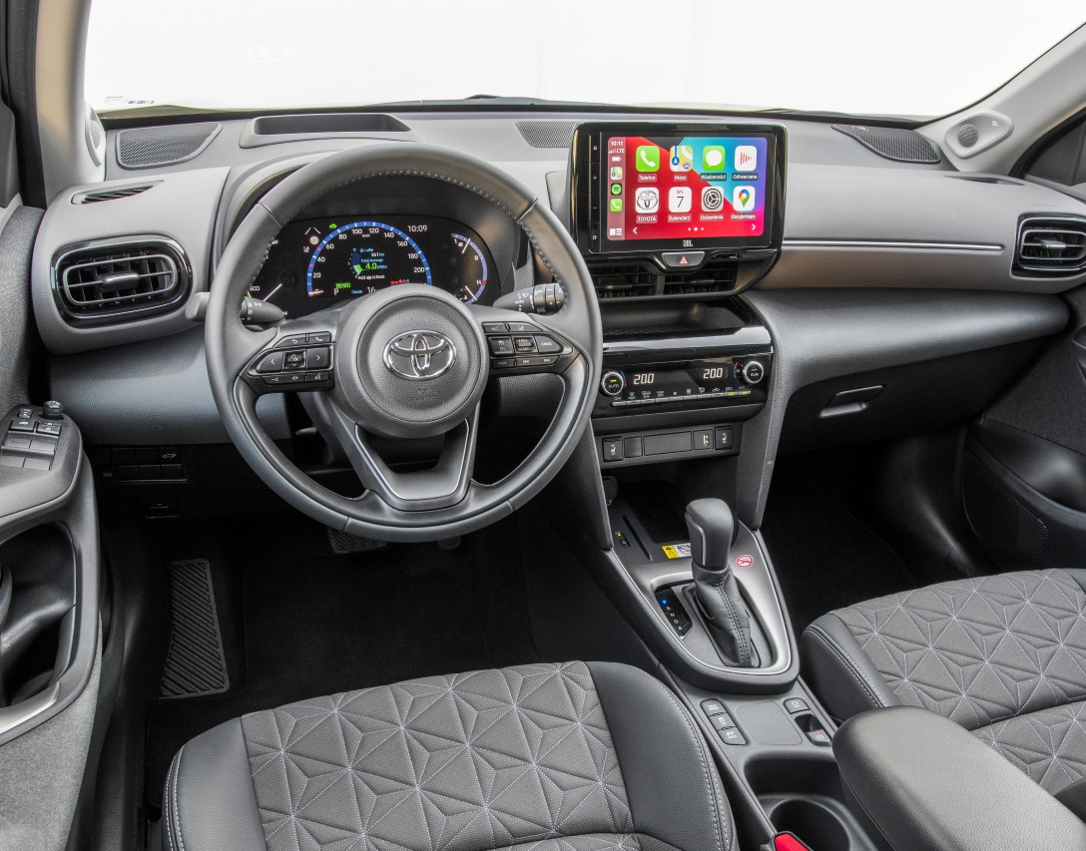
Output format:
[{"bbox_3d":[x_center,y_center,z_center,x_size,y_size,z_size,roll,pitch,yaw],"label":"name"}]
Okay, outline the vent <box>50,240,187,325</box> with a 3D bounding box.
[{"bbox_3d":[-0.447,-0.156,1.023,0.133,0.086,0.035,-13,18,-27],"label":"vent"}]

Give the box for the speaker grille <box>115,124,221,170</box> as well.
[{"bbox_3d":[-0.507,-0.381,1.307,0.150,0.020,0.120,-15,45,-27],"label":"speaker grille"}]

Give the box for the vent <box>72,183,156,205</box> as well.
[{"bbox_3d":[-0.508,-0.276,1.139,0.102,0.020,0.040,-22,48,-33],"label":"vent"}]

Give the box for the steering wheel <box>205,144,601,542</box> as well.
[{"bbox_3d":[-0.120,-0.075,0.889,0.365,0.365,0.090,-5,4,-17],"label":"steering wheel"}]

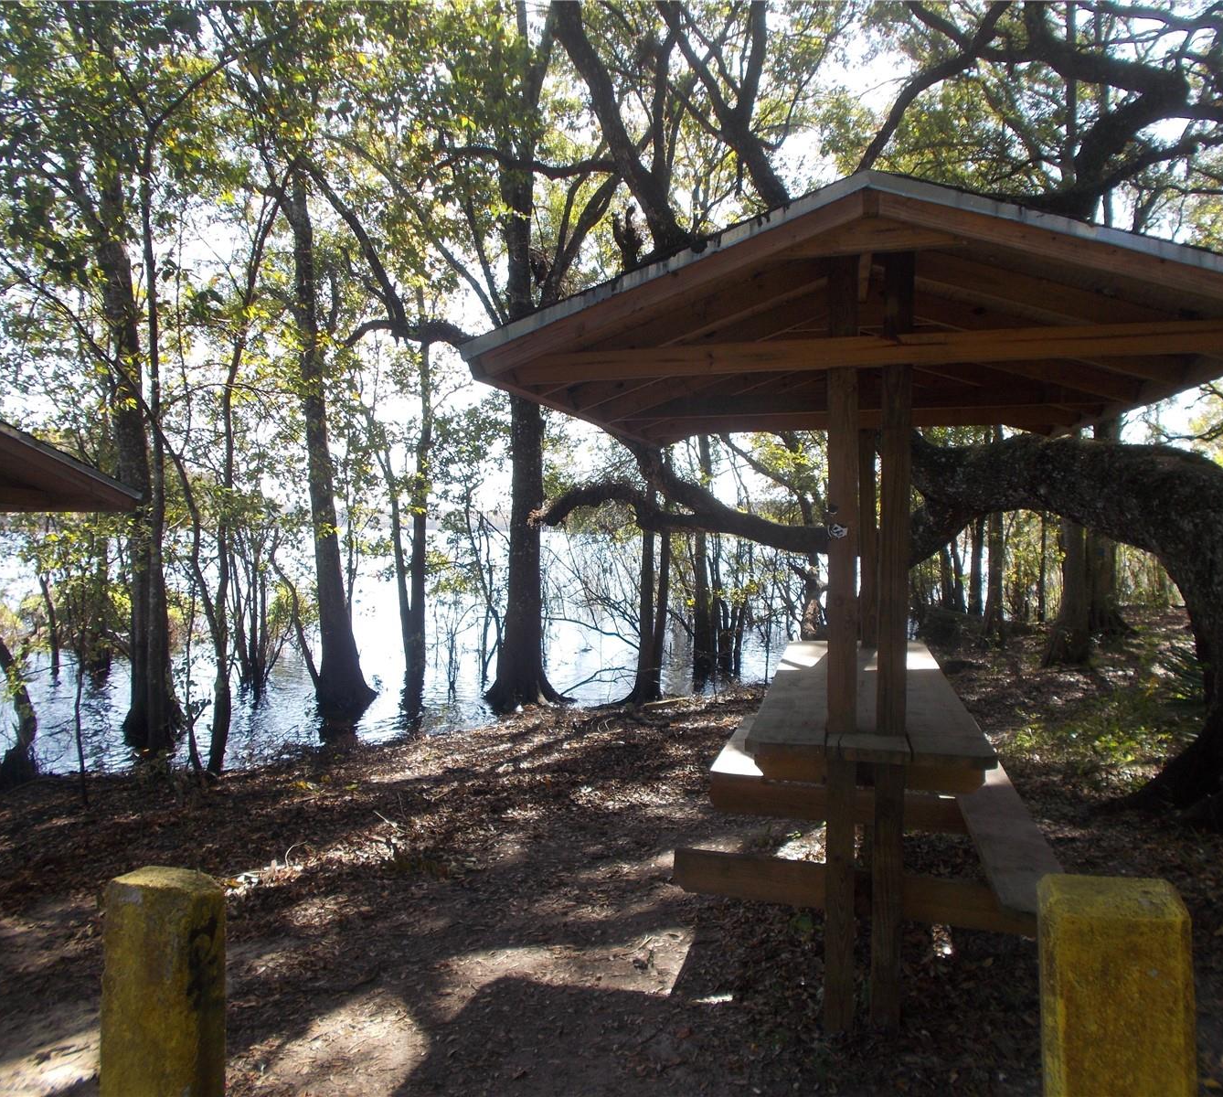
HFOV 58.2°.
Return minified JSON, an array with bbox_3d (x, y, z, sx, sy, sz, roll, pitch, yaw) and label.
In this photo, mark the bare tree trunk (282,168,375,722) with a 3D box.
[{"bbox_3d":[-3.476,-1.313,13.474,1.135,6.644,0.850,0,1,0],"label":"bare tree trunk"}]

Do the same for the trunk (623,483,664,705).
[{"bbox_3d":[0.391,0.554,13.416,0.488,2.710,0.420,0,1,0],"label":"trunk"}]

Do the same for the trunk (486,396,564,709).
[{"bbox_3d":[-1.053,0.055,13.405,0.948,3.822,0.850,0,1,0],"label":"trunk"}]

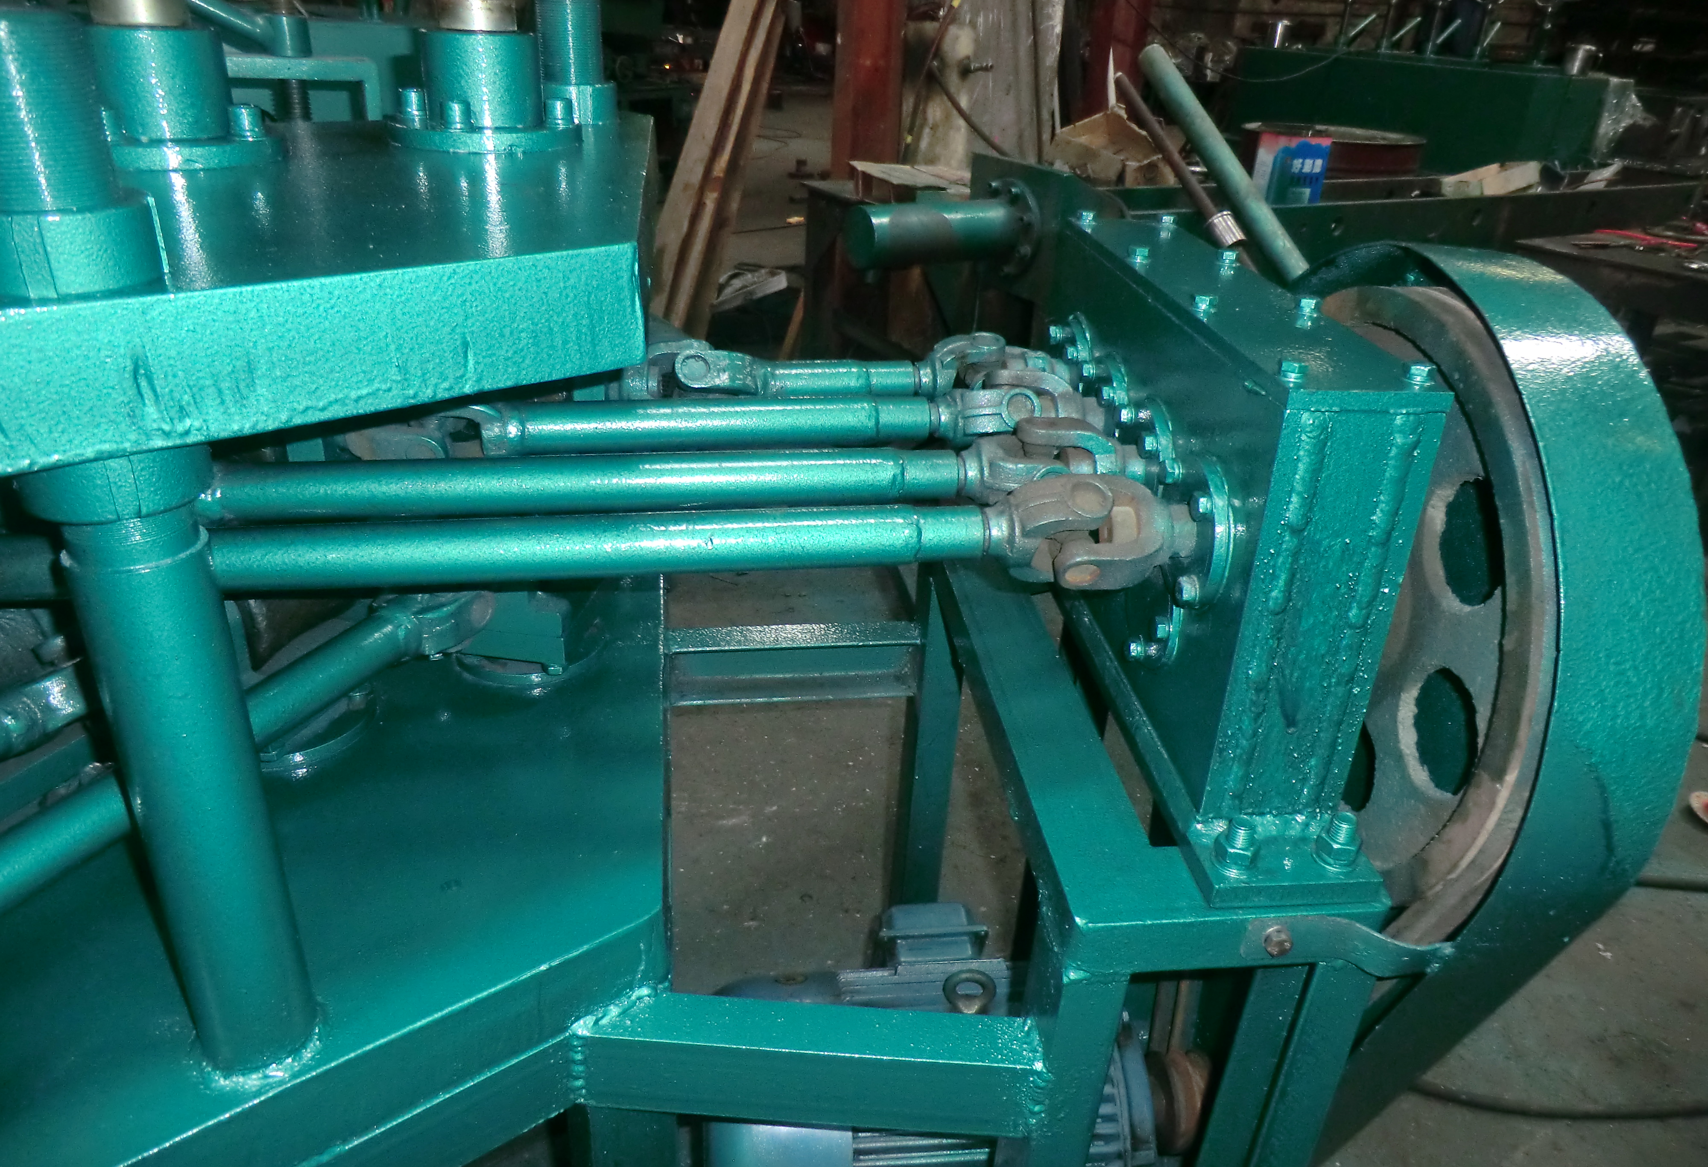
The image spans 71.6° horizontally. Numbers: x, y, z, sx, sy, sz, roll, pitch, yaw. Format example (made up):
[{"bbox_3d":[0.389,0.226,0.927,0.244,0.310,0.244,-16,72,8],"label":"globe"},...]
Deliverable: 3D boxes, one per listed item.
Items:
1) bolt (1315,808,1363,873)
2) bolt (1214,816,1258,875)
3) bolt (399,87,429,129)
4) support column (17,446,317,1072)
[{"bbox_3d":[0.305,0.158,0.738,0.028,0.030,0.028,0,28,-6],"label":"bolt"},{"bbox_3d":[0.238,0.159,0.730,0.028,0.030,0.028,0,28,-6],"label":"bolt"},{"bbox_3d":[-0.315,-0.339,0.841,0.017,0.019,0.017,0,28,-6],"label":"bolt"},{"bbox_3d":[-0.333,0.090,0.598,0.072,0.362,0.072,-17,33,-33],"label":"support column"}]

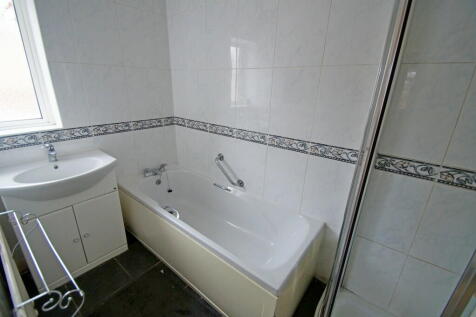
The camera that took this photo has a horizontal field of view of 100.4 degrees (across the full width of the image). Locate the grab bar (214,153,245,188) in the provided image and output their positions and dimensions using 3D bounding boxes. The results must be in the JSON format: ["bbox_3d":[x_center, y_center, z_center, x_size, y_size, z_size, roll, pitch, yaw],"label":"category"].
[{"bbox_3d":[-0.091,0.115,1.785,0.078,0.070,0.380,-23,71,-48],"label":"grab bar"}]

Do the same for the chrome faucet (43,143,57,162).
[{"bbox_3d":[-1.283,-0.038,1.363,0.115,0.125,0.052,17,25,35],"label":"chrome faucet"}]

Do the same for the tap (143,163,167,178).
[{"bbox_3d":[-0.842,0.118,2.030,0.110,0.085,0.235,17,25,35],"label":"tap"}]

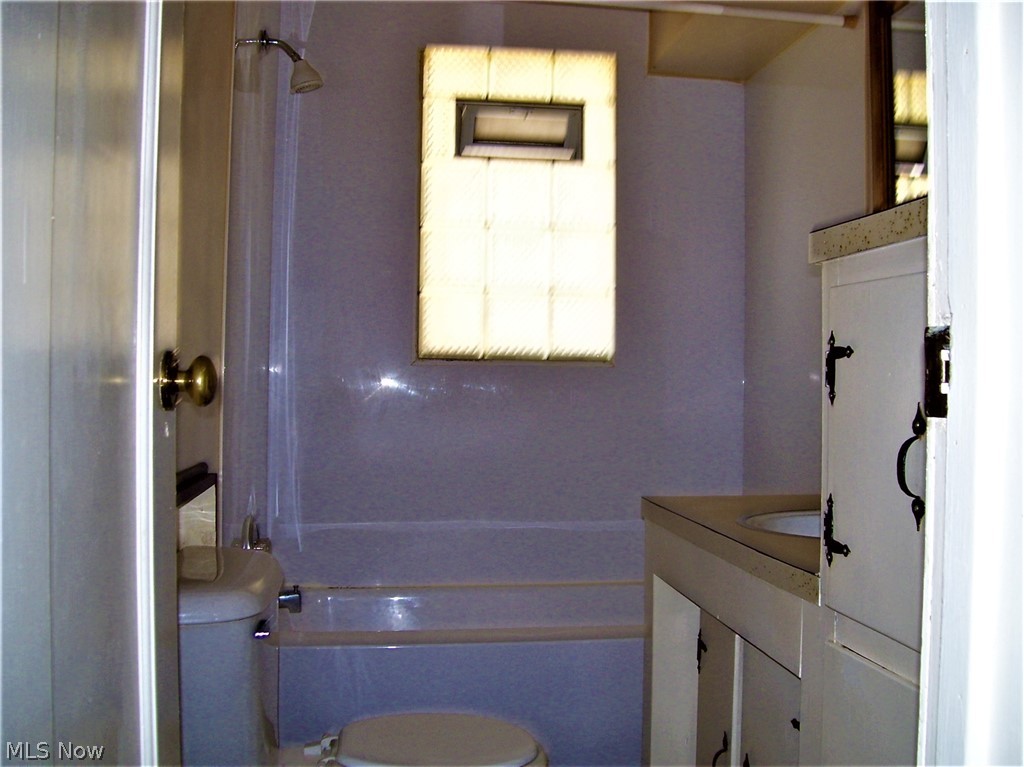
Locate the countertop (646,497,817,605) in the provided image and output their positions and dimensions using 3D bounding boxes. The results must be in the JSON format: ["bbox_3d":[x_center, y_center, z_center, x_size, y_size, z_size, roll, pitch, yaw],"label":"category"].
[{"bbox_3d":[0.653,0.309,2.146,0.528,0.047,1.030,1,0,-8],"label":"countertop"}]

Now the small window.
[{"bbox_3d":[0.018,-0.557,3.349,0.616,0.975,0.090,1,0,-8],"label":"small window"}]

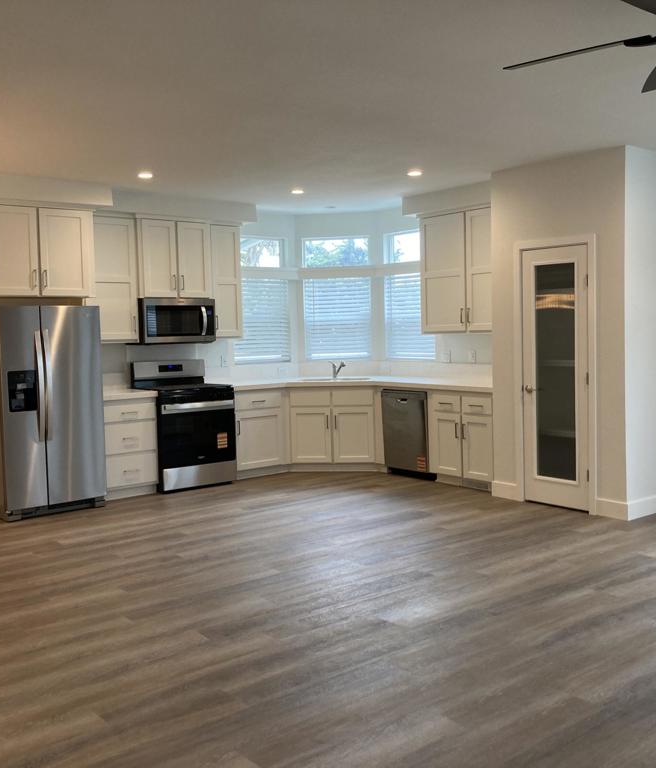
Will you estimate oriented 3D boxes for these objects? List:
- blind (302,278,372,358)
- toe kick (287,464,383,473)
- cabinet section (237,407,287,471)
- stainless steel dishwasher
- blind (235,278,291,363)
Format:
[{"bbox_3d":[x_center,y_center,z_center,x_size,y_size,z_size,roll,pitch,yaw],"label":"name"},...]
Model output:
[{"bbox_3d":[0.109,-0.733,9.111,0.720,0.895,0.055,-1,4,7],"label":"blind"},{"bbox_3d":[0.053,0.858,8.465,0.950,0.093,0.025,-1,3,4],"label":"toe kick"},{"bbox_3d":[-0.841,0.526,8.316,0.600,0.590,0.540,-4,4,-39],"label":"cabinet section"},{"bbox_3d":[0.963,0.468,8.075,0.605,0.860,0.605,-4,4,-38],"label":"stainless steel dishwasher"},{"bbox_3d":[-0.702,-0.673,8.873,0.727,0.890,0.050,-4,5,-39],"label":"blind"}]

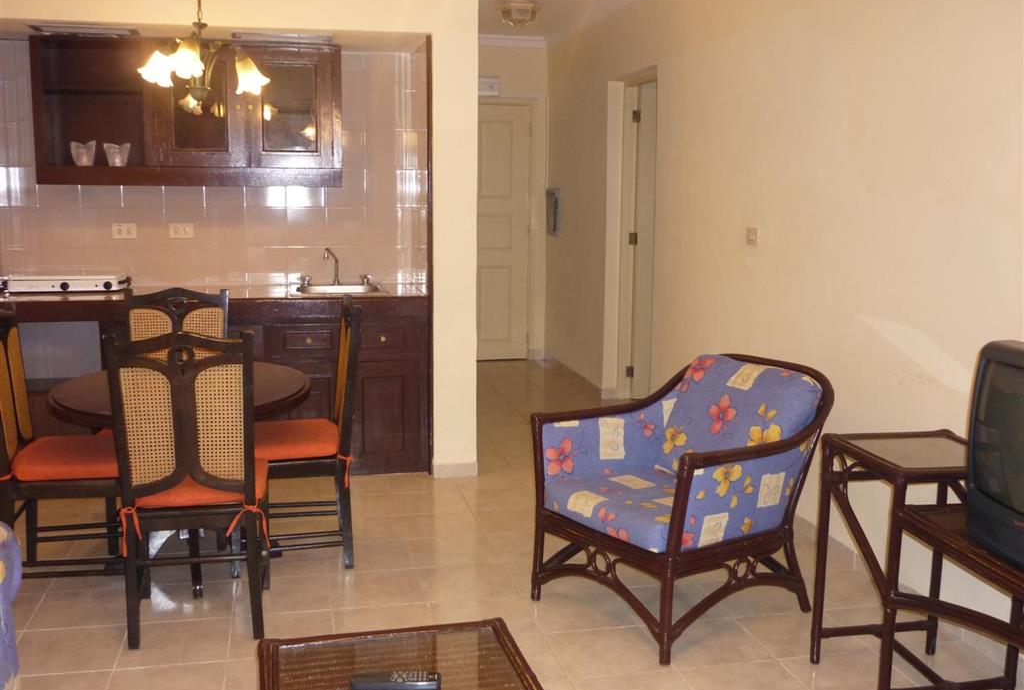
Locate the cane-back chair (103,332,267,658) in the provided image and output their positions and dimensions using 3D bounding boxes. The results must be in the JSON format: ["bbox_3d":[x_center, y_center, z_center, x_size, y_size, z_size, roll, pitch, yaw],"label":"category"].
[{"bbox_3d":[-1.014,0.414,3.127,0.450,0.980,0.490,-2,9,-13],"label":"cane-back chair"}]

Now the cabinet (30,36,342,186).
[{"bbox_3d":[-1.554,-1.125,4.797,1.400,0.685,0.270,-2,9,-13],"label":"cabinet"}]

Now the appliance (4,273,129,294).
[{"bbox_3d":[-2.168,-0.303,4.765,0.560,0.090,0.290,-2,9,-13],"label":"appliance"}]

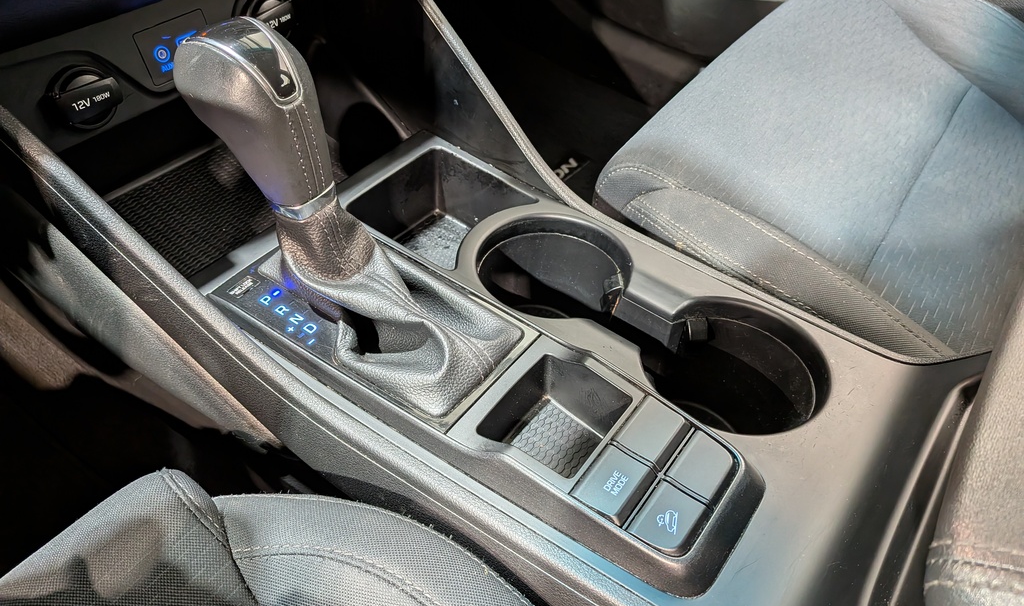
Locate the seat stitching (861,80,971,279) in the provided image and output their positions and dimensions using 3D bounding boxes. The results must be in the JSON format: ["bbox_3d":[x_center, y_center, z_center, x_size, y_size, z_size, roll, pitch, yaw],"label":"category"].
[{"bbox_3d":[0.314,-0.102,0.539,0.011,0.014,0.308,29,52,25],"label":"seat stitching"}]

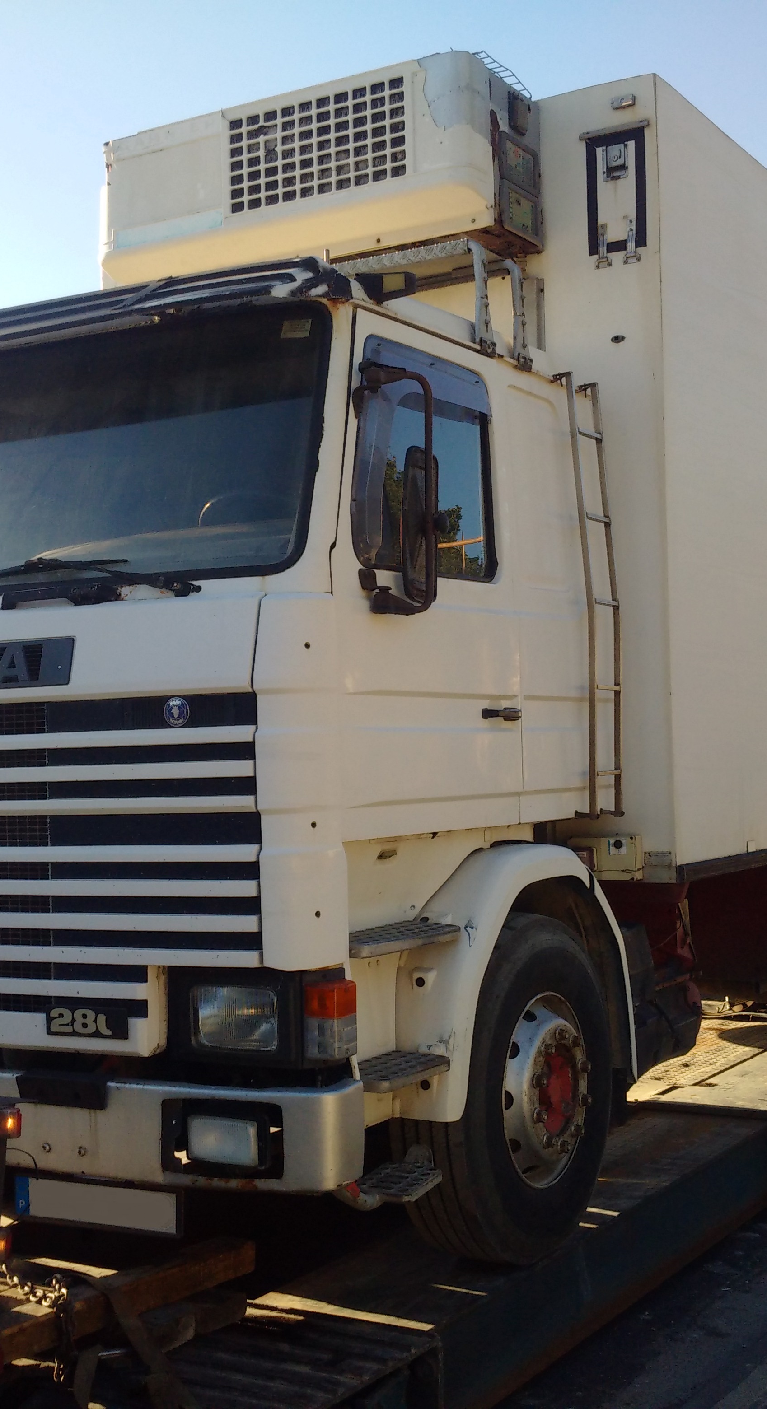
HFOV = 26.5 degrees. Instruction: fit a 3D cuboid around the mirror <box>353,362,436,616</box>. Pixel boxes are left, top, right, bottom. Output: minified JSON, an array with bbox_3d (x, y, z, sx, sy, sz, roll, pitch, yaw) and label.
[{"bbox_3d":[0.040,-0.522,4.030,0.190,0.620,0.300,-3,-2,29],"label":"mirror"}]

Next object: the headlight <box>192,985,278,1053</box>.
[{"bbox_3d":[-0.352,0.769,4.072,0.245,0.160,0.120,-3,-2,29],"label":"headlight"}]

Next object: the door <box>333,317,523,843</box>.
[{"bbox_3d":[0.071,-0.322,4.371,0.170,1.320,1.030,-3,-2,29],"label":"door"}]

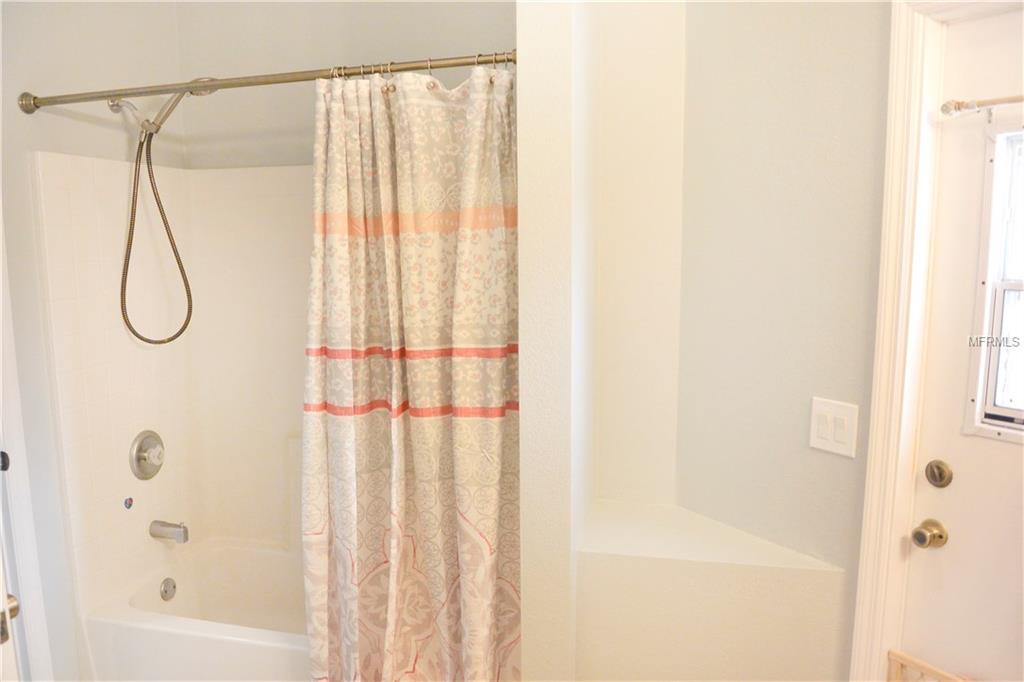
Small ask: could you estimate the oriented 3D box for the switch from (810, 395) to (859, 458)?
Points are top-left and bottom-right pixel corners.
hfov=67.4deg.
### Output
[{"bbox_3d":[0.736,0.199,1.758,0.010,0.118,0.119,-6,10,-34],"label":"switch"}]

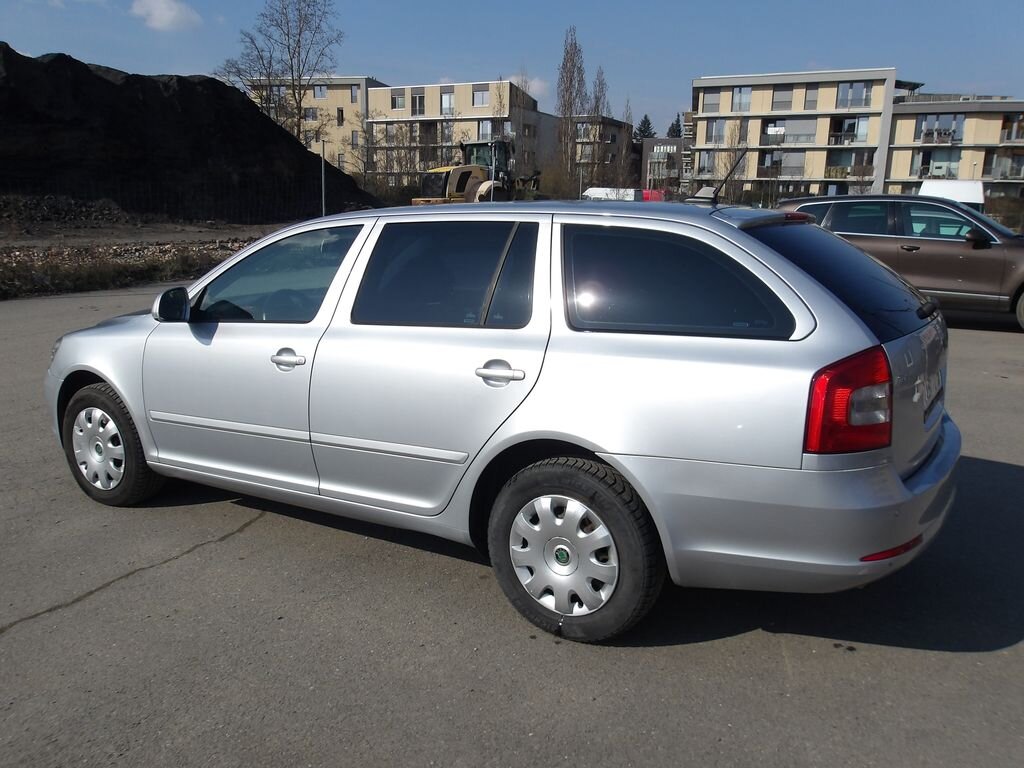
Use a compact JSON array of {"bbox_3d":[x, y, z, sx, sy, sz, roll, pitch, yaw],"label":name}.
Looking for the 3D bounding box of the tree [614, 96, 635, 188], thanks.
[{"bbox_3d":[12.369,-24.891,88.701,2.400,13.350,2.400,0,12,0],"label":"tree"}]

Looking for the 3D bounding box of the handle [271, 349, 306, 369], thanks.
[{"bbox_3d":[-0.881,-0.095,3.127,0.195,0.080,0.050,7,14,31],"label":"handle"}]

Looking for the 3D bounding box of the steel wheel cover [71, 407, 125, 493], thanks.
[{"bbox_3d":[-2.058,0.323,3.973,0.420,0.420,0.060,7,14,31],"label":"steel wheel cover"}]

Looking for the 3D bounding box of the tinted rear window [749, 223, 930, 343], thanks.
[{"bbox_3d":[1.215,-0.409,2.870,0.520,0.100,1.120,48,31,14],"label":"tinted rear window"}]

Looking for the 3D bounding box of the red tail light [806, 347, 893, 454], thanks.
[{"bbox_3d":[0.934,0.042,2.202,0.210,0.330,0.200,7,14,31],"label":"red tail light"}]

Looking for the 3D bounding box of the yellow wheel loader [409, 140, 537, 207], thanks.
[{"bbox_3d":[-0.537,-7.540,31.133,2.750,3.400,7.100,12,17,40],"label":"yellow wheel loader"}]

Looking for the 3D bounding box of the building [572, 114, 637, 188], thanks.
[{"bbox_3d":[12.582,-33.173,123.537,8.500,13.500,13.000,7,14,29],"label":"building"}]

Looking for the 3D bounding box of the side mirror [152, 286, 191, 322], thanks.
[{"bbox_3d":[-1.414,-0.341,3.339,0.100,0.145,0.180,7,14,31],"label":"side mirror"}]

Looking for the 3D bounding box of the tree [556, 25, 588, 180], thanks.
[{"bbox_3d":[6.571,-29.339,90.797,3.800,21.060,3.800,0,12,0],"label":"tree"}]

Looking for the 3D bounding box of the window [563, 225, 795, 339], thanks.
[{"bbox_3d":[0.476,-0.311,2.409,0.760,0.360,0.060,7,-7,31],"label":"window"}]

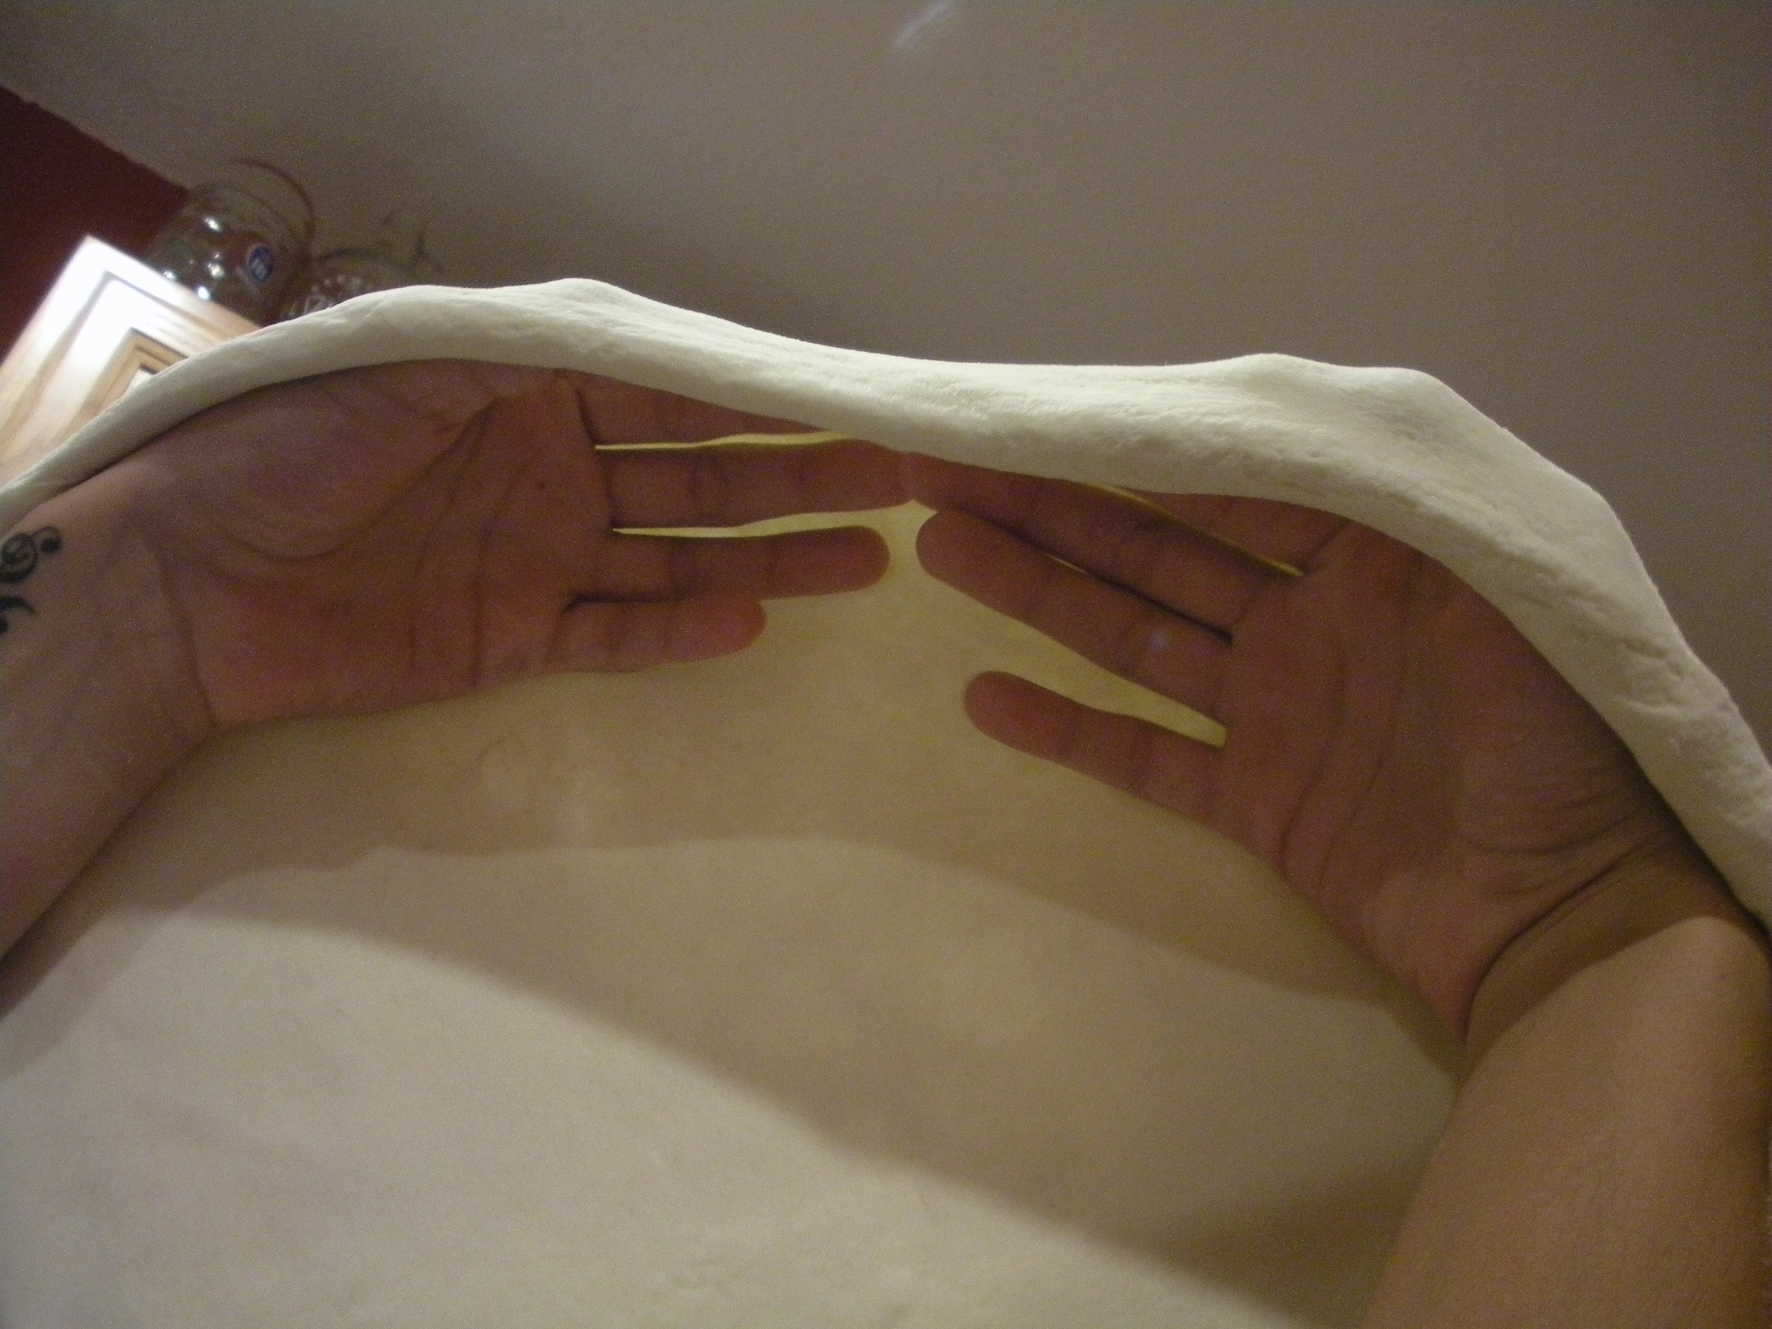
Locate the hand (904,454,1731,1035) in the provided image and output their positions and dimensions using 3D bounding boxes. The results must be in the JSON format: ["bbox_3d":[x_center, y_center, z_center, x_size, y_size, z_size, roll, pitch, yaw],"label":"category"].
[{"bbox_3d":[0.084,-0.005,0.377,0.171,0.057,0.091,35,-80,10],"label":"hand"}]

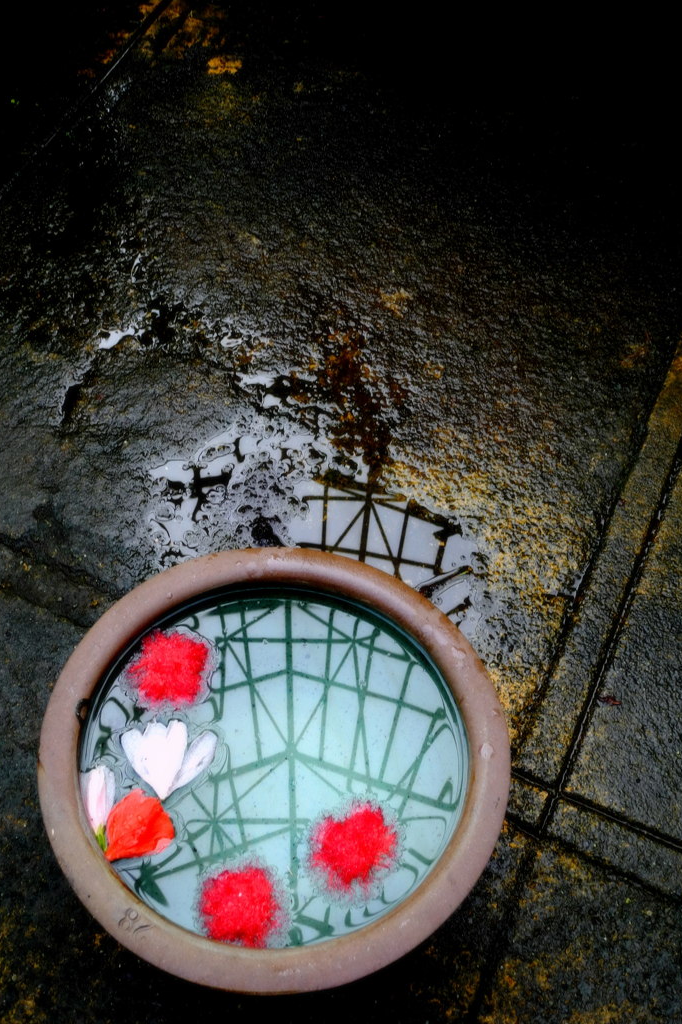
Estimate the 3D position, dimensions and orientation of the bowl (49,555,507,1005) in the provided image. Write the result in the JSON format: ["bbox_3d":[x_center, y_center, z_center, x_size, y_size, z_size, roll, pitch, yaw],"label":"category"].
[{"bbox_3d":[-0.055,0.204,0.967,0.400,0.070,0.400,2,56,-3],"label":"bowl"}]

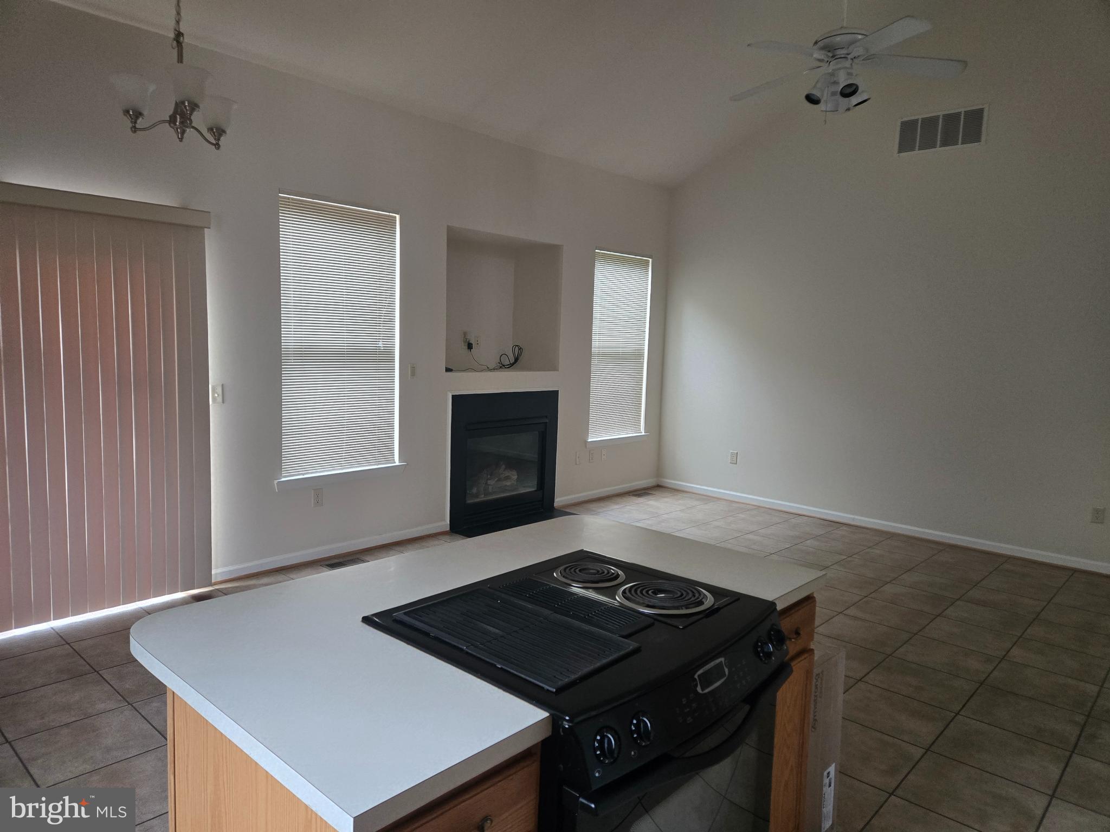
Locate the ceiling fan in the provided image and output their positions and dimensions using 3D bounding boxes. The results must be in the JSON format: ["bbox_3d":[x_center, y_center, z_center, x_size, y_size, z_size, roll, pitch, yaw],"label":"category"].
[{"bbox_3d":[1.548,-1.887,4.022,1.290,0.455,1.290,7,8,43],"label":"ceiling fan"}]

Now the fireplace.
[{"bbox_3d":[-0.359,0.350,6.240,0.380,1.089,1.234,7,8,43],"label":"fireplace"}]

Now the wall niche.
[{"bbox_3d":[-0.618,-0.954,6.337,0.616,1.117,1.304,7,8,43],"label":"wall niche"}]

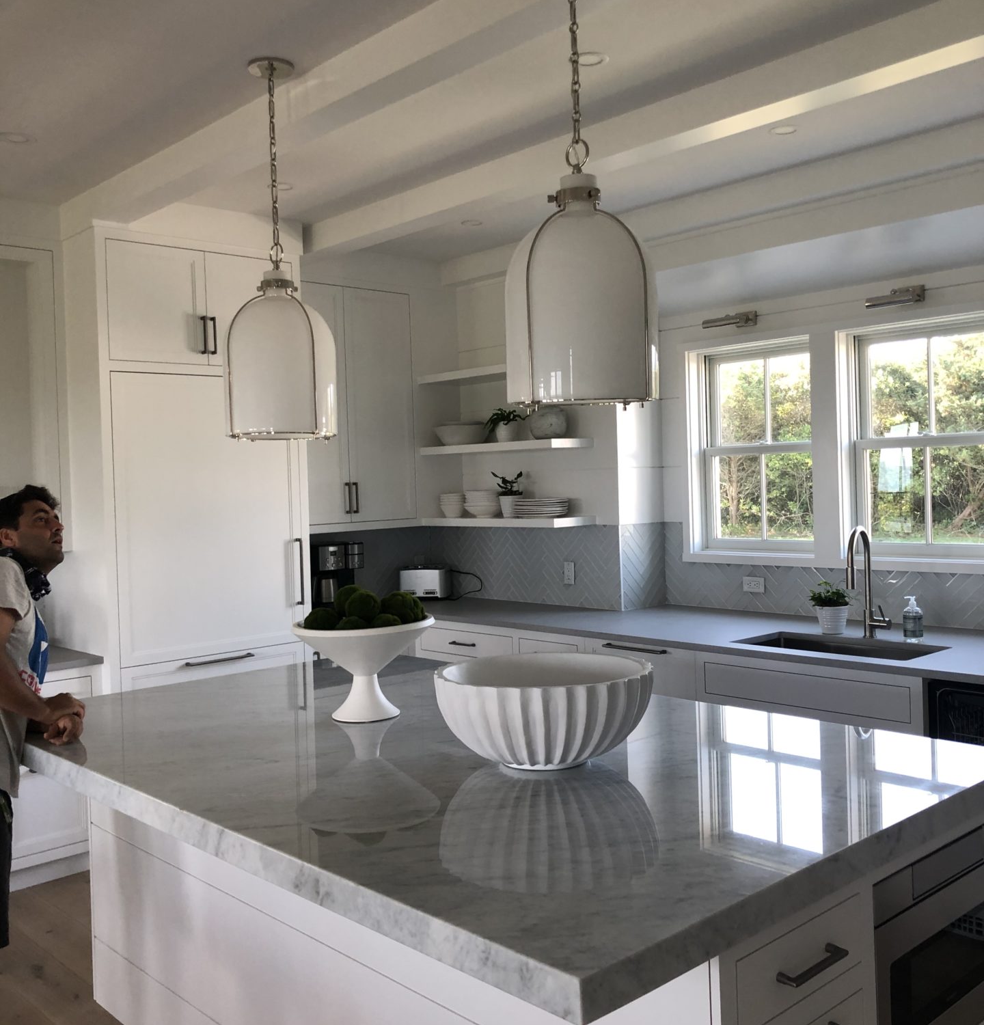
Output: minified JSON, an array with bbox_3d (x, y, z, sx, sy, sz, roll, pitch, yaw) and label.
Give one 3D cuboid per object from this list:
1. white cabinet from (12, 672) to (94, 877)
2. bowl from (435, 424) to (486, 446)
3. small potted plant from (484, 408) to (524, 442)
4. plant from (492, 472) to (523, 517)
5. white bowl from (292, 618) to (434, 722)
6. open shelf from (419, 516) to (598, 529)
[{"bbox_3d":[-2.051,1.062,4.538,0.520,0.785,0.590,-3,1,-43],"label":"white cabinet"},{"bbox_3d":[-0.178,-0.449,6.228,0.307,0.143,0.307,-2,1,0],"label":"bowl"},{"bbox_3d":[0.075,-0.484,5.952,0.224,0.210,0.224,-2,1,0],"label":"small potted plant"},{"bbox_3d":[0.093,-0.101,5.951,0.172,0.253,0.172,-2,1,0],"label":"plant"},{"bbox_3d":[-0.355,0.436,2.967,0.395,0.265,0.395,-2,1,0],"label":"white bowl"},{"bbox_3d":[0.071,0.050,5.960,0.320,0.046,1.075,-3,2,-43],"label":"open shelf"}]

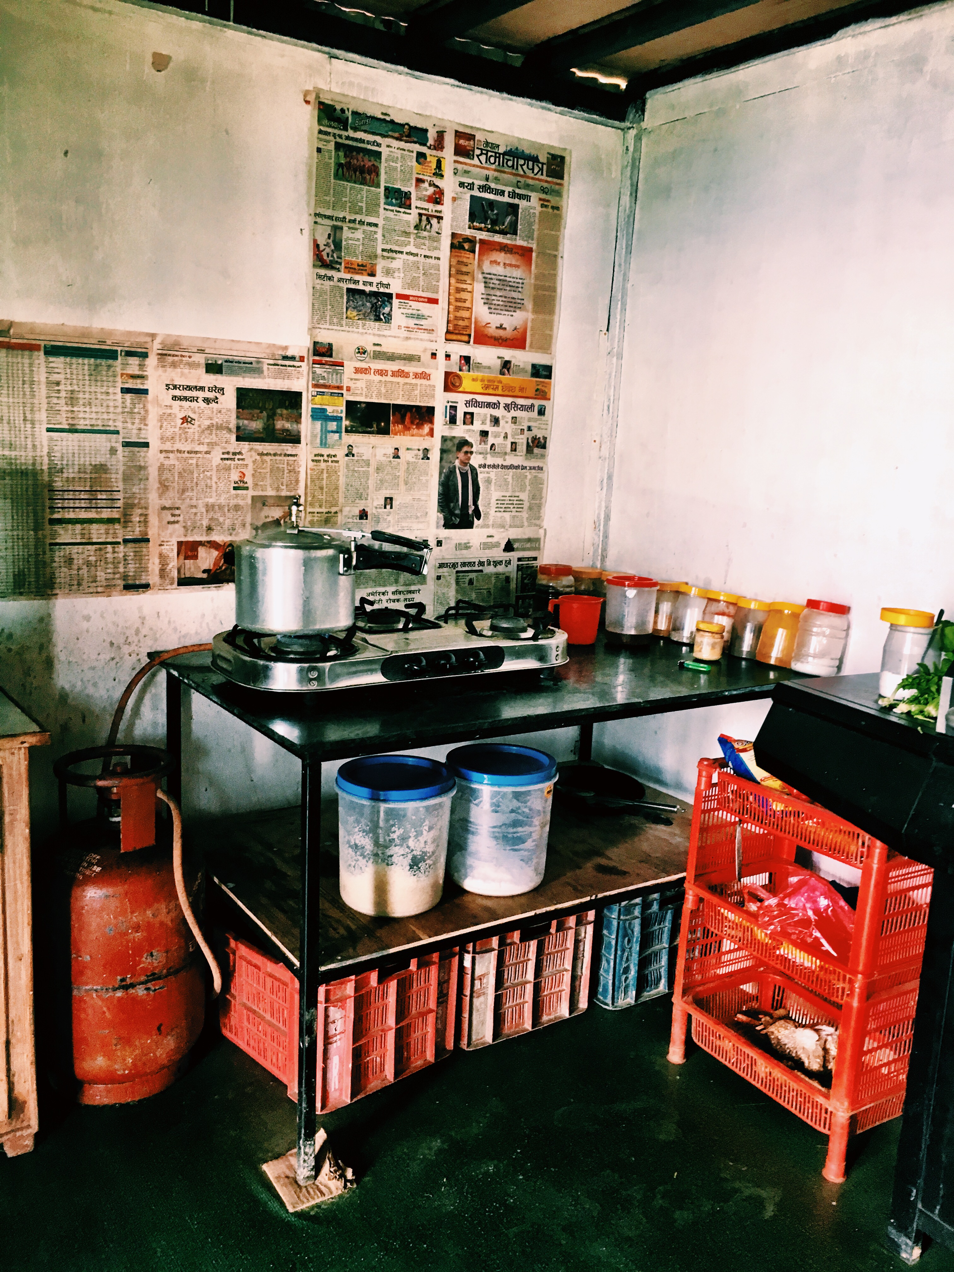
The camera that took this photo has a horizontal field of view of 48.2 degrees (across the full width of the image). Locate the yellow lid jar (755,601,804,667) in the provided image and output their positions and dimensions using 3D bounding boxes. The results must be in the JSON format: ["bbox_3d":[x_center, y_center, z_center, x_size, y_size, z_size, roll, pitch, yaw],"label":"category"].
[{"bbox_3d":[0.702,-0.002,2.459,0.101,0.133,0.101,3,12,-1],"label":"yellow lid jar"}]

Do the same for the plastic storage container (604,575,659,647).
[{"bbox_3d":[0.378,-0.061,2.604,0.119,0.155,0.119,3,12,-1],"label":"plastic storage container"}]

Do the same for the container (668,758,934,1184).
[{"bbox_3d":[0.645,0.609,2.093,0.275,0.665,0.462,-5,14,-34],"label":"container"}]

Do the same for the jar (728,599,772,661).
[{"bbox_3d":[0.651,-0.017,2.531,0.090,0.128,0.090,3,12,-1],"label":"jar"}]

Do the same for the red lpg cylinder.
[{"bbox_3d":[-0.697,0.548,2.078,0.322,0.648,0.322,-5,14,-34],"label":"red lpg cylinder"}]

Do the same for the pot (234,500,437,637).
[{"bbox_3d":[-0.270,-0.134,1.977,0.386,0.238,0.223,6,12,13],"label":"pot"}]

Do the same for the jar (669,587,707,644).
[{"bbox_3d":[0.533,-0.053,2.666,0.091,0.132,0.091,3,12,-1],"label":"jar"}]

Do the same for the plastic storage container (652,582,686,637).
[{"bbox_3d":[0.493,-0.069,2.740,0.092,0.128,0.092,3,12,-1],"label":"plastic storage container"}]

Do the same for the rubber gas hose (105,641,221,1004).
[{"bbox_3d":[-0.630,0.371,2.143,0.197,0.766,0.354,-5,14,-34],"label":"rubber gas hose"}]

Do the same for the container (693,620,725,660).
[{"bbox_3d":[0.540,0.012,2.481,0.064,0.080,0.064,3,12,-1],"label":"container"}]

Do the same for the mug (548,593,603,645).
[{"bbox_3d":[0.239,-0.038,2.580,0.141,0.106,0.101,1,12,-9],"label":"mug"}]

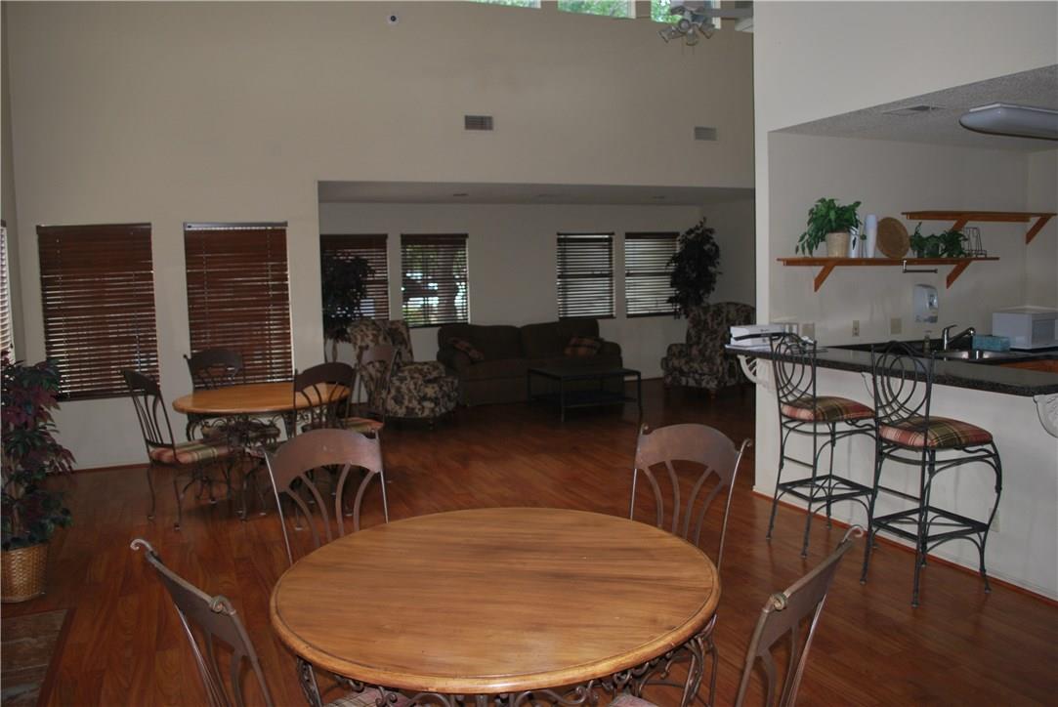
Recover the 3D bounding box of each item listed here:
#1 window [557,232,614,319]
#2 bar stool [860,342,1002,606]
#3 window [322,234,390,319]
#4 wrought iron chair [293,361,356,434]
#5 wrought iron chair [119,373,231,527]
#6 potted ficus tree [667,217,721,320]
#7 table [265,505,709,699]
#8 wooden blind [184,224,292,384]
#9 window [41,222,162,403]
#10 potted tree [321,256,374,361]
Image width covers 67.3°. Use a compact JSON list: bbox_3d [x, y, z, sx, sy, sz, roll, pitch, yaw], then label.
[{"bbox_3d":[0.783,-1.045,10.721,0.870,1.150,0.060,-4,6,-24],"label":"window"},{"bbox_3d":[1.939,0.547,3.886,0.510,1.220,0.430,-4,6,-24],"label":"bar stool"},{"bbox_3d":[-2.061,-0.845,9.466,0.860,1.140,0.060,-4,6,-24],"label":"window"},{"bbox_3d":[-1.472,0.581,5.237,0.570,1.010,0.460,4,8,42],"label":"wrought iron chair"},{"bbox_3d":[-2.294,0.598,5.290,0.460,1.010,0.570,3,8,39],"label":"wrought iron chair"},{"bbox_3d":[2.195,-0.694,10.660,0.740,2.220,0.740,-4,6,-23],"label":"potted ficus tree"},{"bbox_3d":[-0.087,0.985,2.236,1.230,0.760,1.230,-2,6,0],"label":"table"},{"bbox_3d":[-2.595,-0.435,7.154,0.860,1.460,0.080,-4,6,-24],"label":"wooden blind"},{"bbox_3d":[-3.627,-0.351,6.732,0.846,1.474,0.100,-4,6,-23],"label":"window"},{"bbox_3d":[-2.068,-0.181,8.864,0.680,1.800,0.680,-4,6,-23],"label":"potted tree"}]

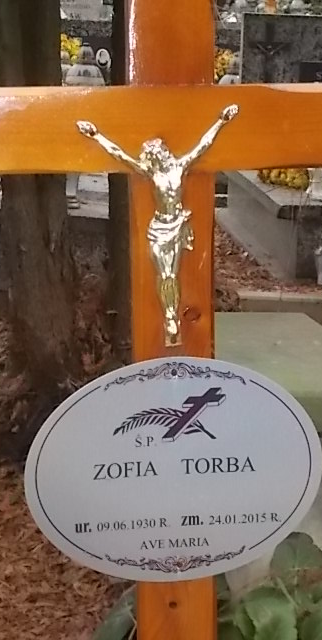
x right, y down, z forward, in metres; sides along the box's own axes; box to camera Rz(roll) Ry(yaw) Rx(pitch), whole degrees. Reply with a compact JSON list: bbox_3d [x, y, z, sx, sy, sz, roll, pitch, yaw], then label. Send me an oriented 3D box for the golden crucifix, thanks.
[{"bbox_3d":[0.009,-0.086,1.591,0.162,0.242,0.032,-6,15,-7],"label":"golden crucifix"}]

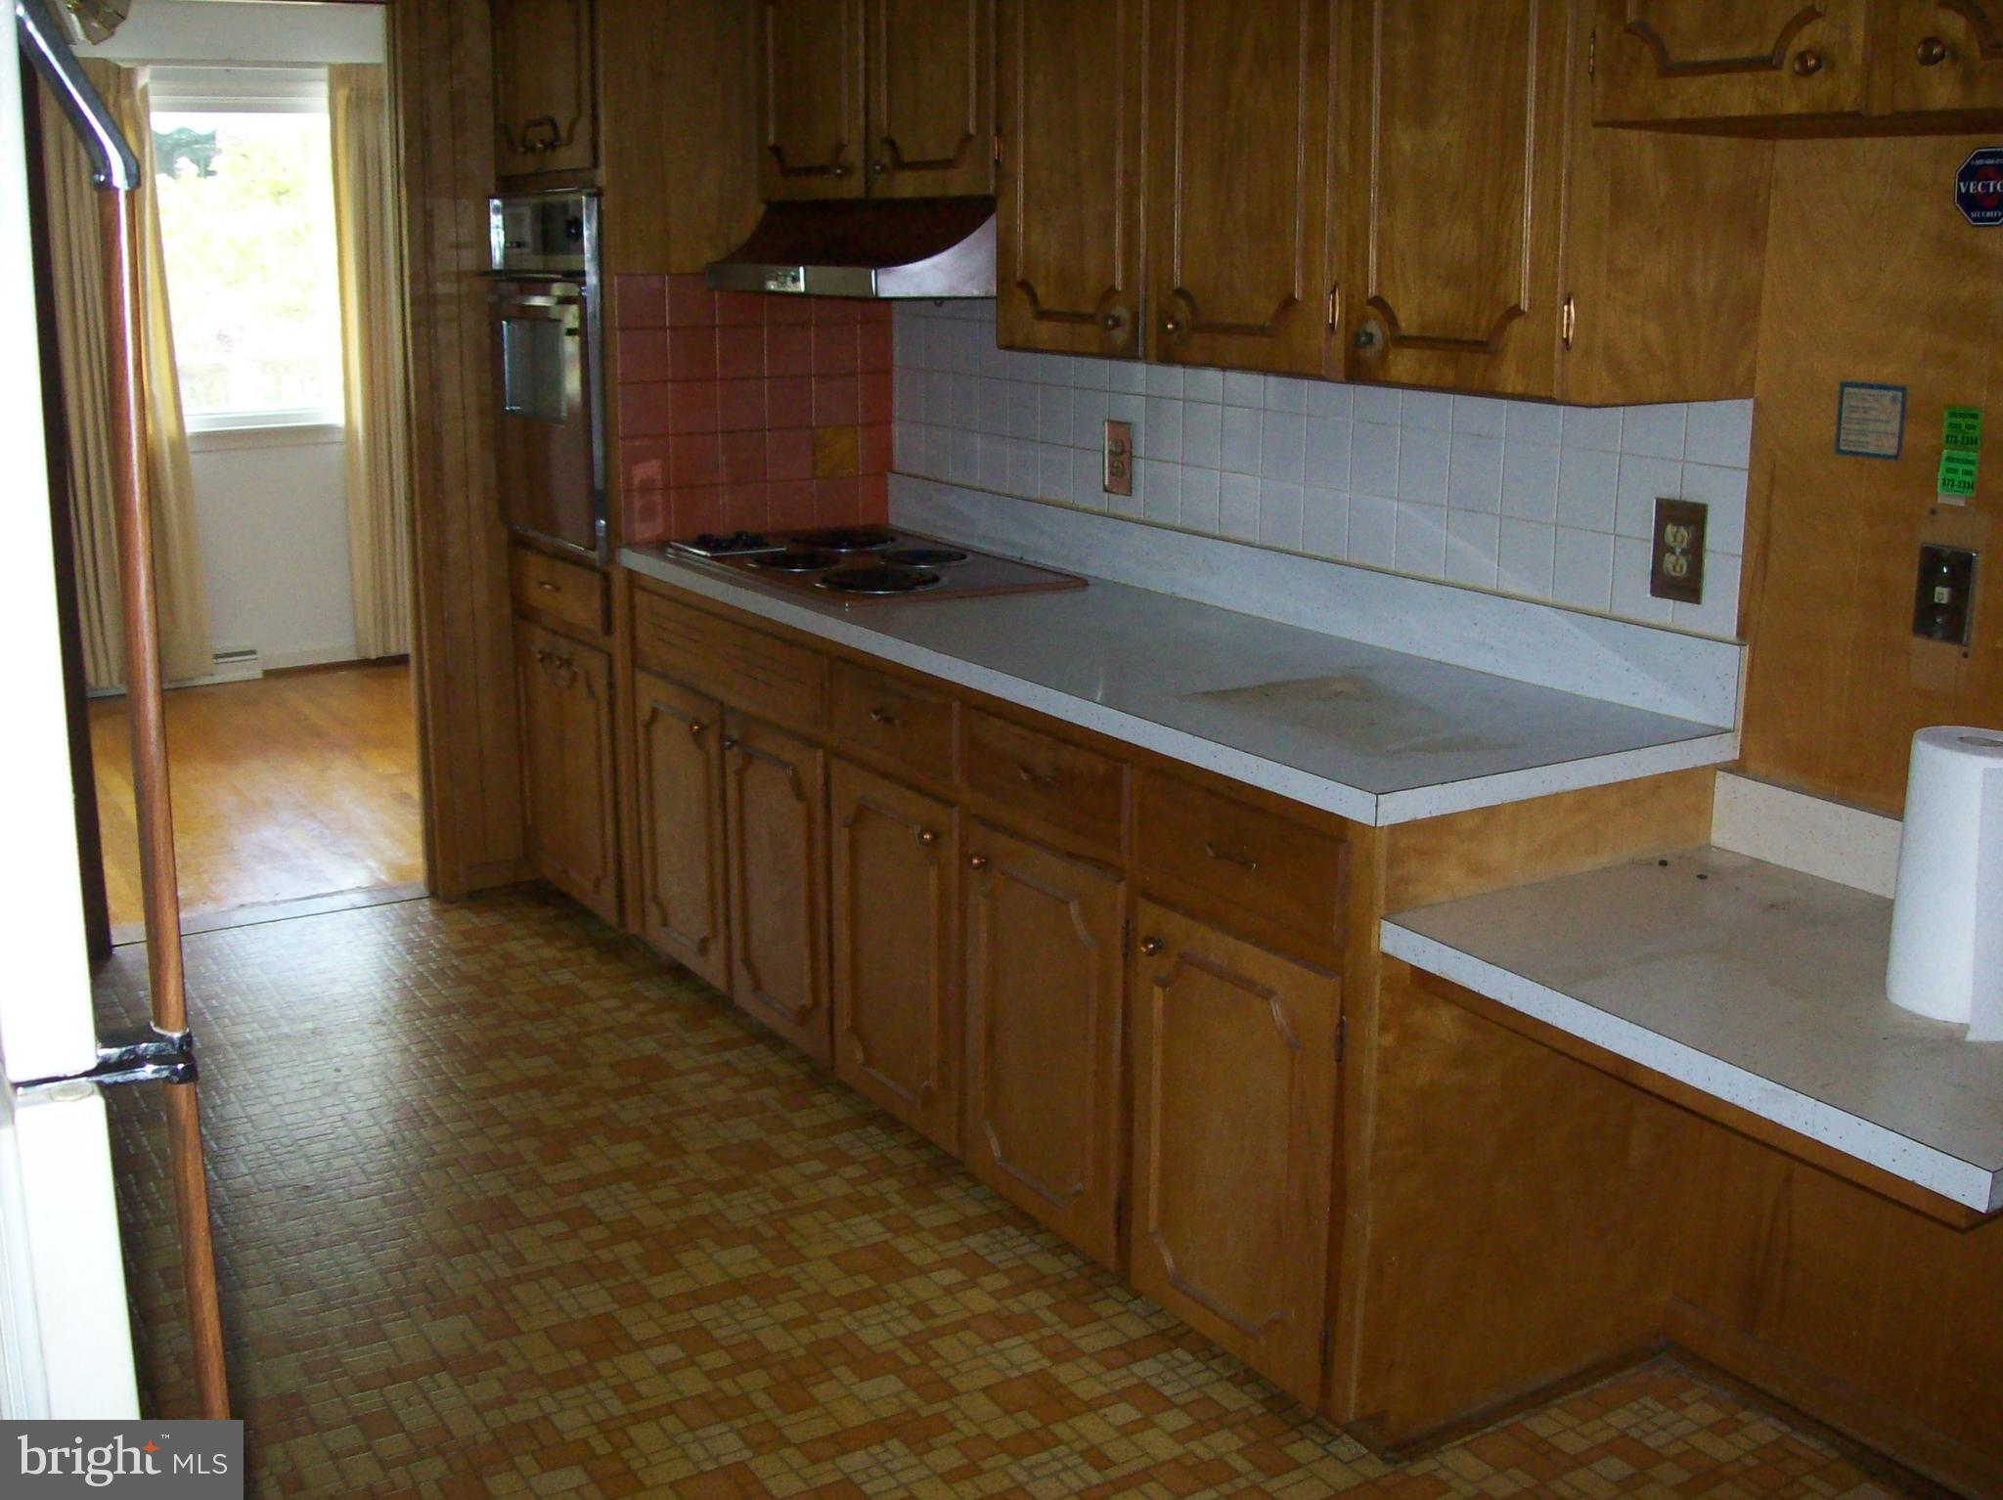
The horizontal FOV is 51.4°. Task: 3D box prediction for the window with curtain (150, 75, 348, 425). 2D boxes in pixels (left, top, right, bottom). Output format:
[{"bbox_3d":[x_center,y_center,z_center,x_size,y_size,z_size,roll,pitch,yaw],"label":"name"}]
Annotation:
[{"bbox_3d":[-2.563,-1.682,7.059,0.670,1.200,0.090,-8,17,-32],"label":"window with curtain"}]

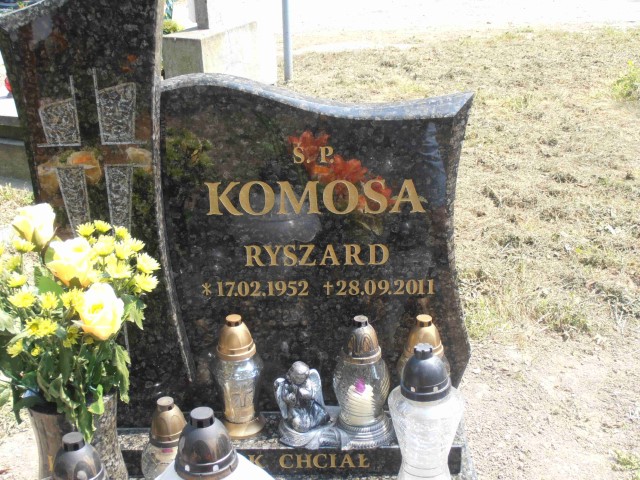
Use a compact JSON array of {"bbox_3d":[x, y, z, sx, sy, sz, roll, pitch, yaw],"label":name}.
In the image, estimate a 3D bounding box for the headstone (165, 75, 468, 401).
[{"bbox_3d":[0.001,0.021,2.111,0.610,0.701,0.085,-1,23,0],"label":"headstone"}]

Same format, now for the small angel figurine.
[{"bbox_3d":[-0.025,0.314,2.100,0.122,0.168,0.105,-1,23,0],"label":"small angel figurine"}]

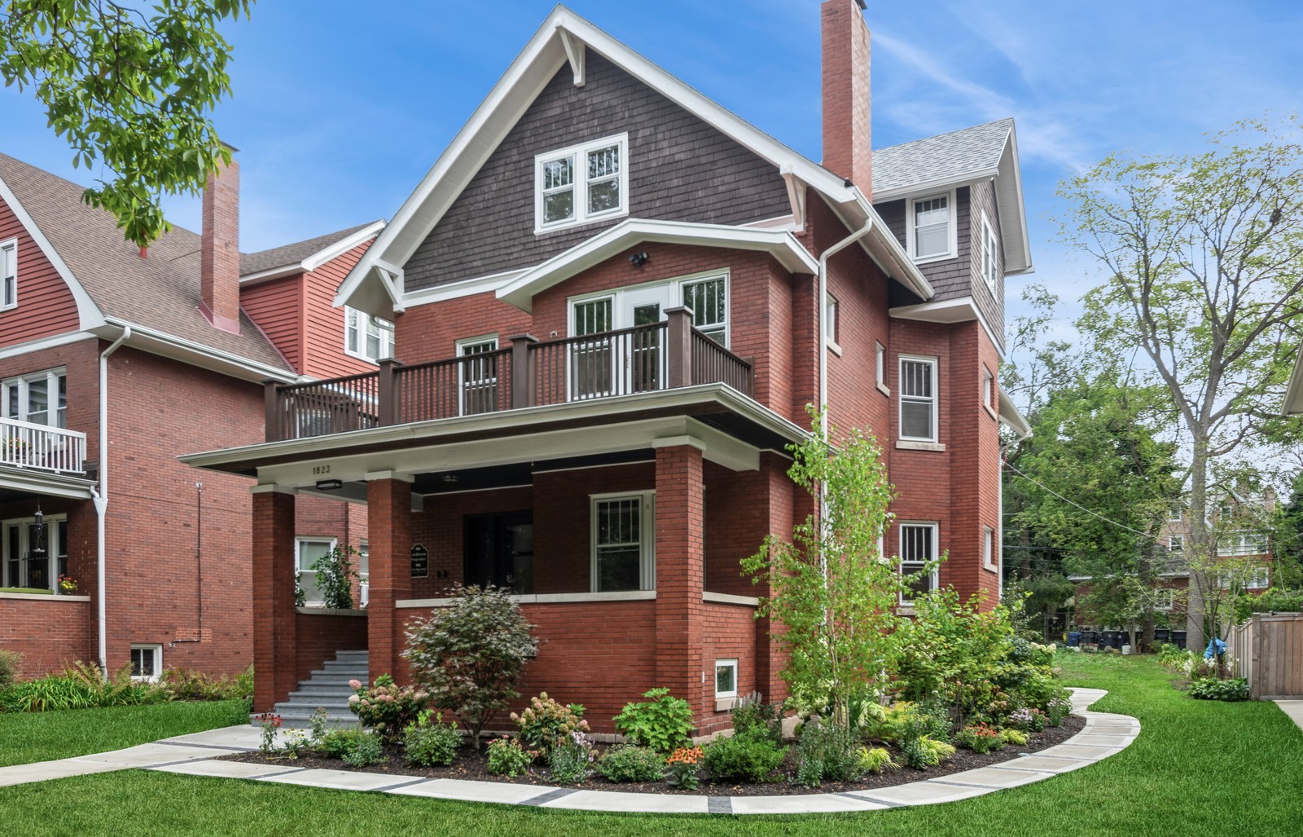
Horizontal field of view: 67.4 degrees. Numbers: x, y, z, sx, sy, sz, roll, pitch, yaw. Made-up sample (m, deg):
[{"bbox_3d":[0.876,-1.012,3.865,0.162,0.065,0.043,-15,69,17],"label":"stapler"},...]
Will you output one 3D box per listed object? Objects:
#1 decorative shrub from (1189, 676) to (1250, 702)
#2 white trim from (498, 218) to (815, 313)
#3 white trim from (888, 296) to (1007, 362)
[{"bbox_3d":[12.300,5.840,21.100,1.250,0.500,1.000,-5,-11,27],"label":"decorative shrub"},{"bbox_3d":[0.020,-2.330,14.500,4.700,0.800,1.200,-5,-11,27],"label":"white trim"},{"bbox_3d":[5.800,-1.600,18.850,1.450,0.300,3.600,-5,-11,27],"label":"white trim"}]

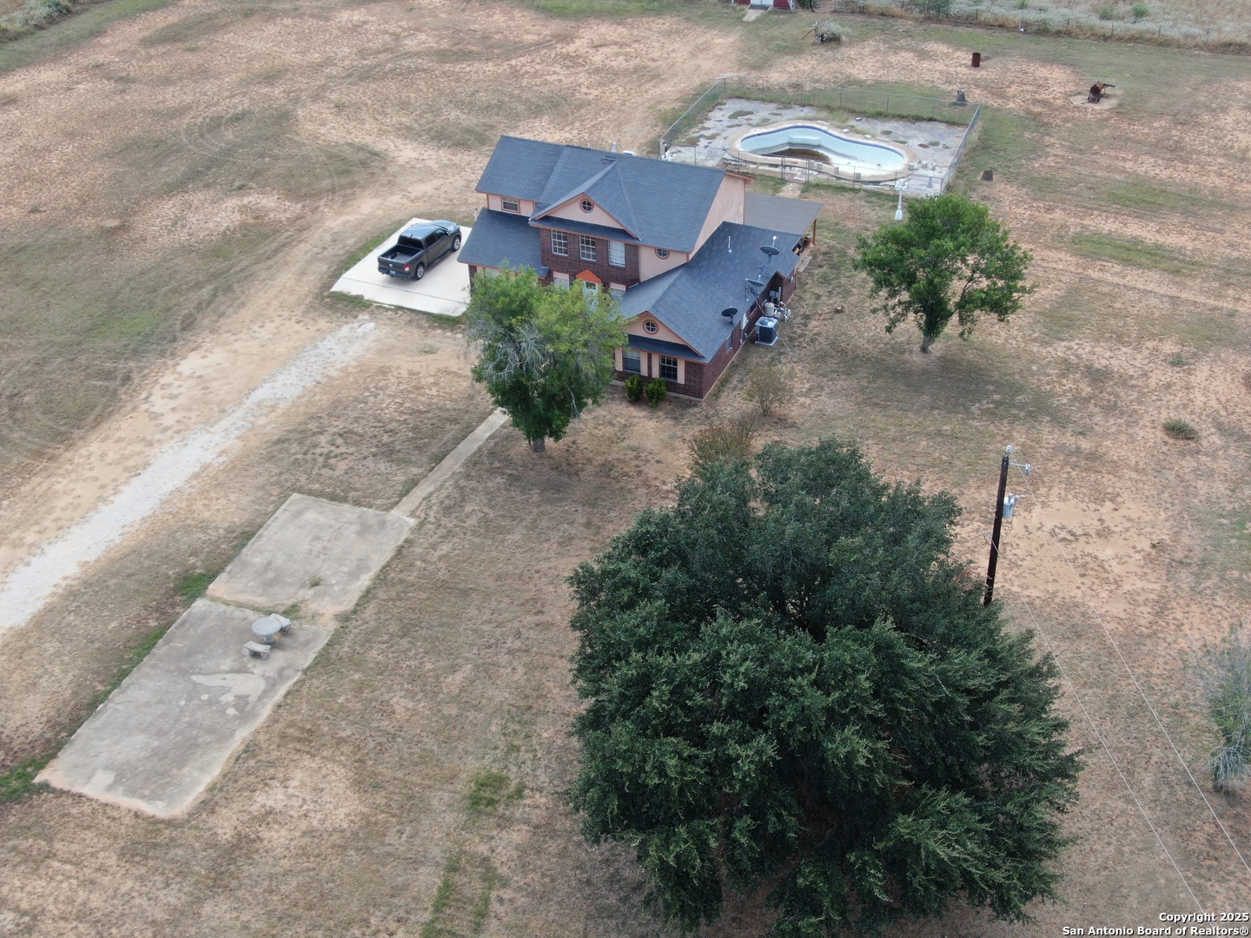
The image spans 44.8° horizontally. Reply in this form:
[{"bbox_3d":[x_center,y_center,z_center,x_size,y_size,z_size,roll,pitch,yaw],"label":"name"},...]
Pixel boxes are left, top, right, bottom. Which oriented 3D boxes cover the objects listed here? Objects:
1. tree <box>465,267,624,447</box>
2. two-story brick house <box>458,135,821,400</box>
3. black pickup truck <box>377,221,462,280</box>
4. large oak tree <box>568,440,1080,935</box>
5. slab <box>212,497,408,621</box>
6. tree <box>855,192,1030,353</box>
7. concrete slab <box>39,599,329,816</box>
[{"bbox_3d":[-3.500,-4.550,67.970,7.000,8.800,7.000,-2,35,1],"label":"tree"},{"bbox_3d":[0.406,-12.742,80.522,16.800,7.800,18.200,14,38,23],"label":"two-story brick house"},{"bbox_3d":[-11.589,-12.644,86.367,2.100,1.960,5.900,14,38,23],"label":"black pickup truck"},{"bbox_3d":[6.211,6.128,48.645,16.100,12.200,16.100,14,38,23],"label":"large oak tree"},{"bbox_3d":[-13.230,3.678,64.520,6.100,0.160,7.300,10,36,18],"label":"slab"},{"bbox_3d":[15.480,-9.200,74.250,8.300,7.900,8.300,14,38,23],"label":"tree"},{"bbox_3d":[-16.459,8.761,57.355,6.150,0.160,10.600,10,36,18],"label":"concrete slab"}]

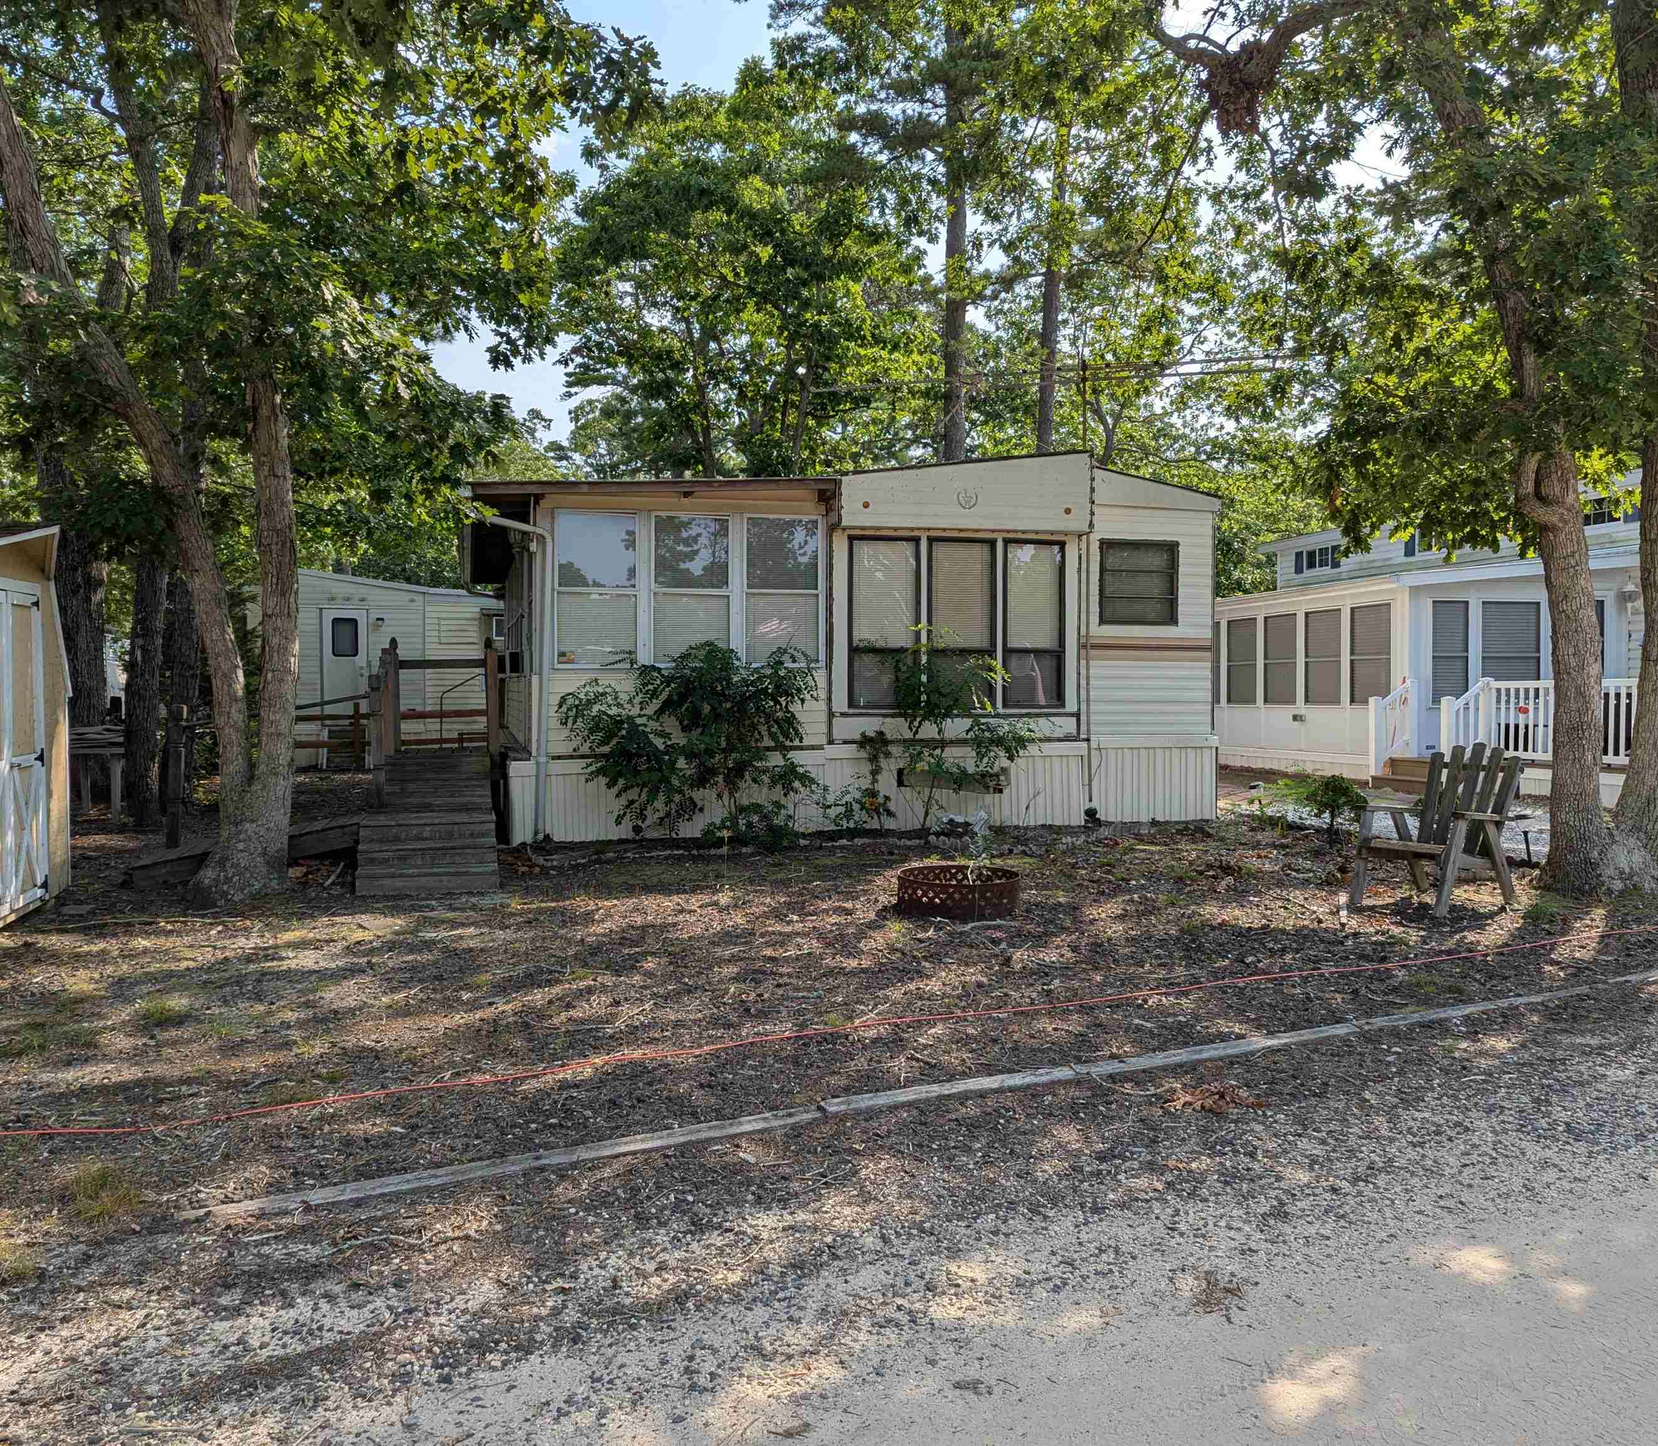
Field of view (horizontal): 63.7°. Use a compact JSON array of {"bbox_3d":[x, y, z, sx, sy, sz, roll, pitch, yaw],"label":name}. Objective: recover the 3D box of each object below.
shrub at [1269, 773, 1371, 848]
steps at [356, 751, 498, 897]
[{"bbox_3d":[4.180,0.719,11.333,0.820,0.630,0.750,0,2,0],"label":"shrub"},{"bbox_3d":[-3.041,0.712,10.250,0.920,0.730,3.000,-1,2,-15],"label":"steps"}]

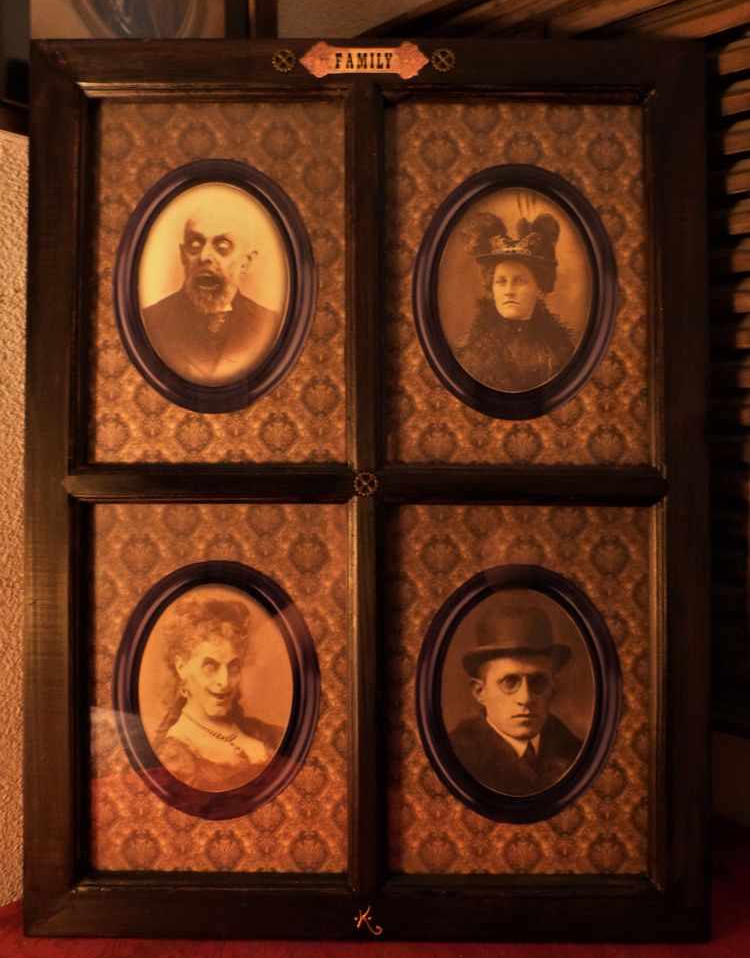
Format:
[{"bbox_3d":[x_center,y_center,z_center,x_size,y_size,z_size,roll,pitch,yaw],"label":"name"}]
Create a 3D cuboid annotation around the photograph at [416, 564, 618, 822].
[{"bbox_3d":[0.114,0.171,0.575,0.162,0.205,0.018,0,-1,0],"label":"photograph"}]

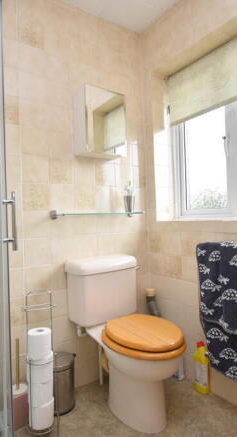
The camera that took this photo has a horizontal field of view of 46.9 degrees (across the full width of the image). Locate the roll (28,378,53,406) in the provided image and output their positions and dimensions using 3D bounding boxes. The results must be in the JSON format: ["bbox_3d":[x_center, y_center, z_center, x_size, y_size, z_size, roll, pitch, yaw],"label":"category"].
[{"bbox_3d":[-0.372,0.841,1.309,0.112,0.108,0.112,-1,-1,-37],"label":"roll"}]

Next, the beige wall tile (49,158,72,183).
[{"bbox_3d":[-0.339,-0.276,1.616,0.150,0.150,0.008,-1,-1,-37],"label":"beige wall tile"}]

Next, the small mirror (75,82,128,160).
[{"bbox_3d":[-0.107,-0.569,1.664,0.288,0.389,0.130,-2,0,-35],"label":"small mirror"}]

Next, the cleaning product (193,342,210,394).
[{"bbox_3d":[0.468,0.840,1.523,0.060,0.268,0.085,-1,-1,-37],"label":"cleaning product"}]

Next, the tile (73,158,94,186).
[{"bbox_3d":[-0.214,-0.282,1.710,0.150,0.150,0.008,-1,-1,-37],"label":"tile"}]

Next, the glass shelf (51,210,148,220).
[{"bbox_3d":[-0.097,-0.029,1.710,0.620,0.045,0.128,-1,-1,-37],"label":"glass shelf"}]

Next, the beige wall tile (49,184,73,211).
[{"bbox_3d":[-0.326,-0.121,1.579,0.148,0.148,0.010,-1,-1,-37],"label":"beige wall tile"}]

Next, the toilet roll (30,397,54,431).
[{"bbox_3d":[-0.368,0.923,1.313,0.110,0.109,0.110,-2,0,0],"label":"toilet roll"}]

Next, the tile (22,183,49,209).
[{"bbox_3d":[-0.451,-0.117,1.497,0.152,0.152,0.010,-2,0,-35],"label":"tile"}]

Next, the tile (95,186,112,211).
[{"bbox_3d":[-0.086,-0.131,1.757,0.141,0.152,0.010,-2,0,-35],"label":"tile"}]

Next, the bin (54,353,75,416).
[{"bbox_3d":[-0.325,0.861,1.440,0.180,0.255,0.168,-1,-1,-37],"label":"bin"}]

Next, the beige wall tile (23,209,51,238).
[{"bbox_3d":[-0.446,0.034,1.497,0.152,0.152,0.010,-2,0,-35],"label":"beige wall tile"}]

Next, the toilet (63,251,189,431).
[{"bbox_3d":[0.057,0.625,1.458,0.430,0.780,0.675,-1,-1,-37],"label":"toilet"}]

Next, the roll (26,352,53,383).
[{"bbox_3d":[-0.361,0.678,1.265,0.110,0.109,0.110,-2,0,-35],"label":"roll"}]

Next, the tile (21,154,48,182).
[{"bbox_3d":[-0.456,-0.269,1.496,0.152,0.152,0.010,-2,0,-35],"label":"tile"}]

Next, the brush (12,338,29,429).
[{"bbox_3d":[-0.504,0.816,1.367,0.100,0.430,0.100,-1,-1,-37],"label":"brush"}]

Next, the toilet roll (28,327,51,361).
[{"bbox_3d":[-0.378,0.604,1.317,0.110,0.108,0.110,-1,-1,-37],"label":"toilet roll"}]

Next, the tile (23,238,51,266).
[{"bbox_3d":[-0.439,0.181,1.485,0.148,0.148,0.010,-1,-1,-37],"label":"tile"}]

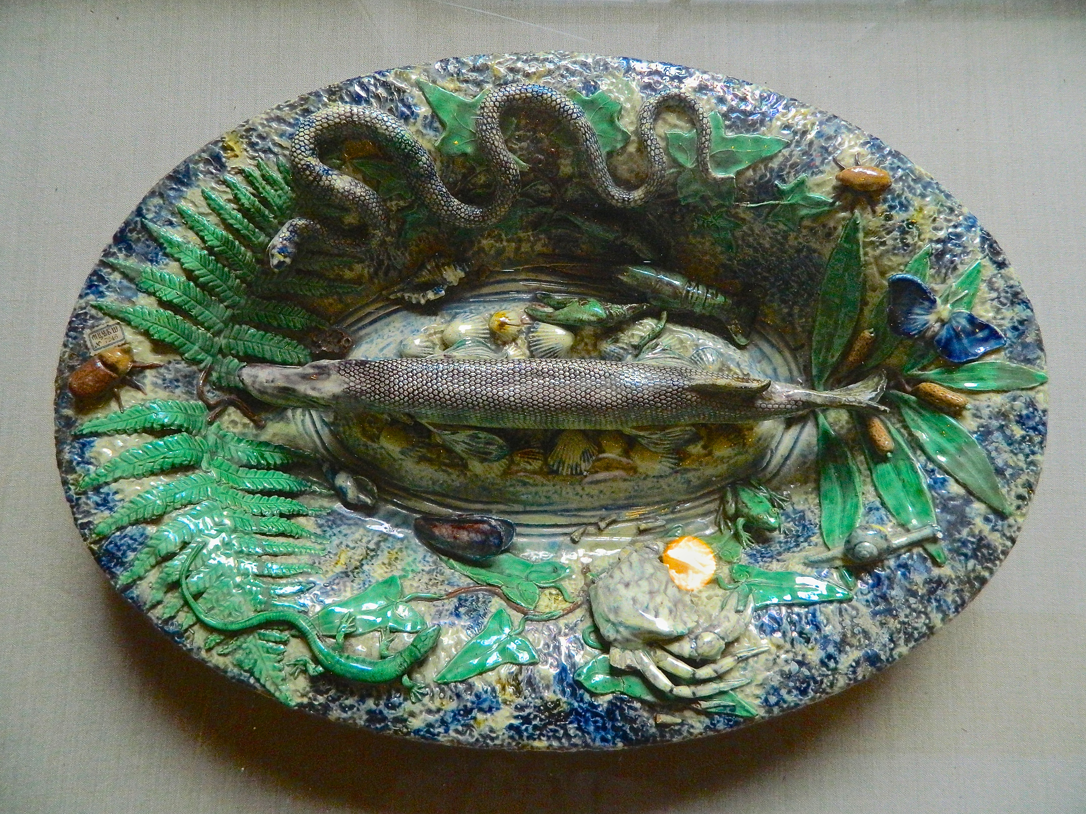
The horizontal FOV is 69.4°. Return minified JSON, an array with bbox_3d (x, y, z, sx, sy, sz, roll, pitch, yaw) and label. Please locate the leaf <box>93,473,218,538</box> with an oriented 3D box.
[{"bbox_3d":[-0.219,0.055,0.442,0.067,0.010,0.018,-28,83,-15],"label":"leaf"}]

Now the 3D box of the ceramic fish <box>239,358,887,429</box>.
[{"bbox_3d":[0.012,-0.009,0.492,0.406,0.042,0.044,1,83,0],"label":"ceramic fish"}]

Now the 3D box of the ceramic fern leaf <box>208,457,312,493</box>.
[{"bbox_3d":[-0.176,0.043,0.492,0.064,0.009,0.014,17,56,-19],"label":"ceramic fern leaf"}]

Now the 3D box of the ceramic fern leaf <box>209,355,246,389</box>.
[{"bbox_3d":[-0.182,-0.019,0.449,0.020,0.008,0.019,5,85,-13],"label":"ceramic fern leaf"}]

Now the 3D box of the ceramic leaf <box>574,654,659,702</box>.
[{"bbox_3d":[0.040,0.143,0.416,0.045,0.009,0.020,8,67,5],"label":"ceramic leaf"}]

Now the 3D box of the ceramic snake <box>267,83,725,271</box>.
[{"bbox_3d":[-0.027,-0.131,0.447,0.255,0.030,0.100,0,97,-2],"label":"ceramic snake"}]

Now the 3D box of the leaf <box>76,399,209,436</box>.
[{"bbox_3d":[-0.229,0.007,0.451,0.068,0.010,0.018,-10,84,-14],"label":"leaf"}]

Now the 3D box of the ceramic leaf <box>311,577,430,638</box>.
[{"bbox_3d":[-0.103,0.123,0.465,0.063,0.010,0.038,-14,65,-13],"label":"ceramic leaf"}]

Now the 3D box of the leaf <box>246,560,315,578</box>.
[{"bbox_3d":[-0.136,0.084,0.407,0.037,0.006,0.009,8,74,-11],"label":"leaf"}]

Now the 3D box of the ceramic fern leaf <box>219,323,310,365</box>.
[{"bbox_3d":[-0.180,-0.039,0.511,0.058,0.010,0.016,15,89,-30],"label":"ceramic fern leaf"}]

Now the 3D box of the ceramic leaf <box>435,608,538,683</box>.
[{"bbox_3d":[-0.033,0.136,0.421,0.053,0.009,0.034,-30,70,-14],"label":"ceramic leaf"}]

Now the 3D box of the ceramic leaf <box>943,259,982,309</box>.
[{"bbox_3d":[0.227,-0.066,0.425,0.014,0.005,0.028,28,92,11],"label":"ceramic leaf"}]

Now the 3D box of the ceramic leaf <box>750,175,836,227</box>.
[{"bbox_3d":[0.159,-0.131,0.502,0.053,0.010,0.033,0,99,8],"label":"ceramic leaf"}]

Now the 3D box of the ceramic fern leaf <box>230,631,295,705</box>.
[{"bbox_3d":[-0.149,0.141,0.424,0.028,0.008,0.043,-31,80,-12],"label":"ceramic fern leaf"}]

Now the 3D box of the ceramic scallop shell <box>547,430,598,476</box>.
[{"bbox_3d":[0.020,0.030,0.512,0.033,0.014,0.031,0,83,0],"label":"ceramic scallop shell"}]

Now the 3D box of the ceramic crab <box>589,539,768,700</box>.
[{"bbox_3d":[0.066,0.107,0.397,0.073,0.028,0.081,-28,70,-4],"label":"ceramic crab"}]

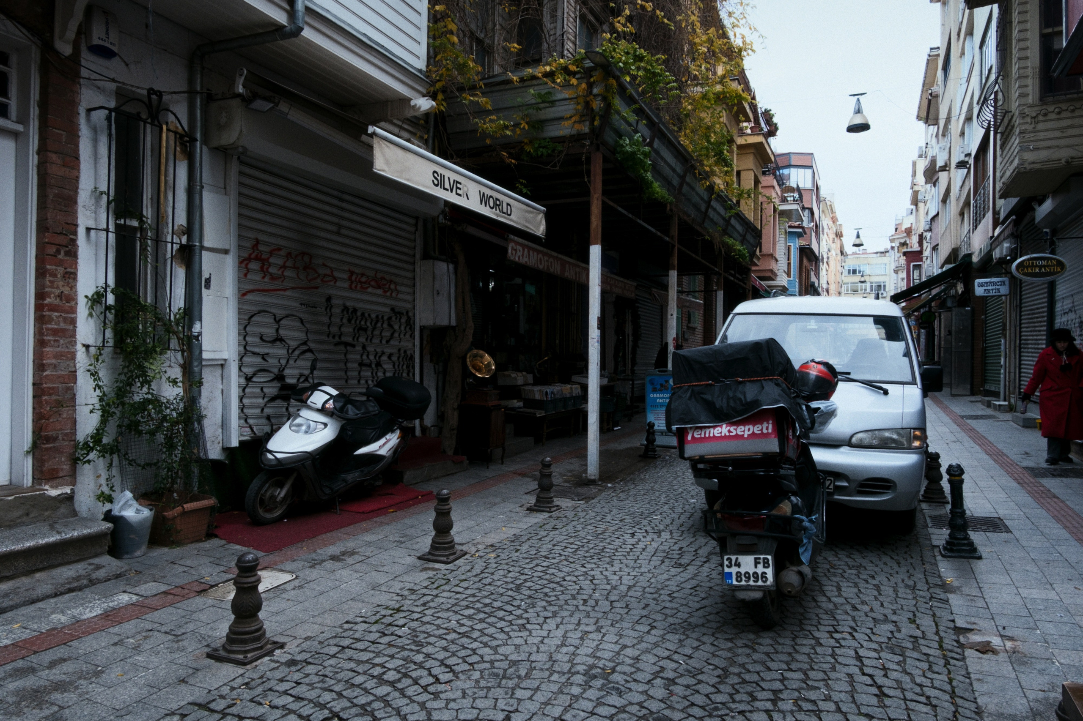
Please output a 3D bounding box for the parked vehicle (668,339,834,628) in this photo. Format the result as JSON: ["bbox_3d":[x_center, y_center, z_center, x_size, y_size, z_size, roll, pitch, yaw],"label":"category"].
[{"bbox_3d":[1.388,0.652,4.358,0.760,1.490,1.880,-3,-2,26],"label":"parked vehicle"}]

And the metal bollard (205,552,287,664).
[{"bbox_3d":[-1.420,1.161,3.476,0.250,0.465,0.250,1,0,24],"label":"metal bollard"}]

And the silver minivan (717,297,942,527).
[{"bbox_3d":[2.855,0.383,7.487,1.760,1.970,4.700,1,1,24],"label":"silver minivan"}]

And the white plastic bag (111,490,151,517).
[{"bbox_3d":[-2.870,1.007,5.050,0.240,0.210,0.240,1,0,24],"label":"white plastic bag"}]

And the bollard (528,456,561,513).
[{"bbox_3d":[0.023,1.130,6.738,0.250,0.465,0.250,1,0,24],"label":"bollard"}]

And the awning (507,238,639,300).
[{"bbox_3d":[0.766,-1.611,13.469,0.350,0.360,6.567,1,0,24],"label":"awning"}]

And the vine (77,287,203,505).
[{"bbox_3d":[-3.035,0.269,5.457,0.420,1.620,1.020,1,0,24],"label":"vine"}]

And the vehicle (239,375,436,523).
[{"bbox_3d":[-1.877,0.775,6.556,0.720,1.130,1.920,5,2,28],"label":"vehicle"}]

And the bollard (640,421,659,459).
[{"bbox_3d":[1.517,1.099,10.094,0.250,0.465,0.250,1,0,24],"label":"bollard"}]

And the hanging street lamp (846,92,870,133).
[{"bbox_3d":[6.671,-5.213,15.200,0.450,0.830,0.450,1,0,24],"label":"hanging street lamp"}]

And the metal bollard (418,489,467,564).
[{"bbox_3d":[-0.706,1.145,5.153,0.250,0.465,0.250,1,0,24],"label":"metal bollard"}]

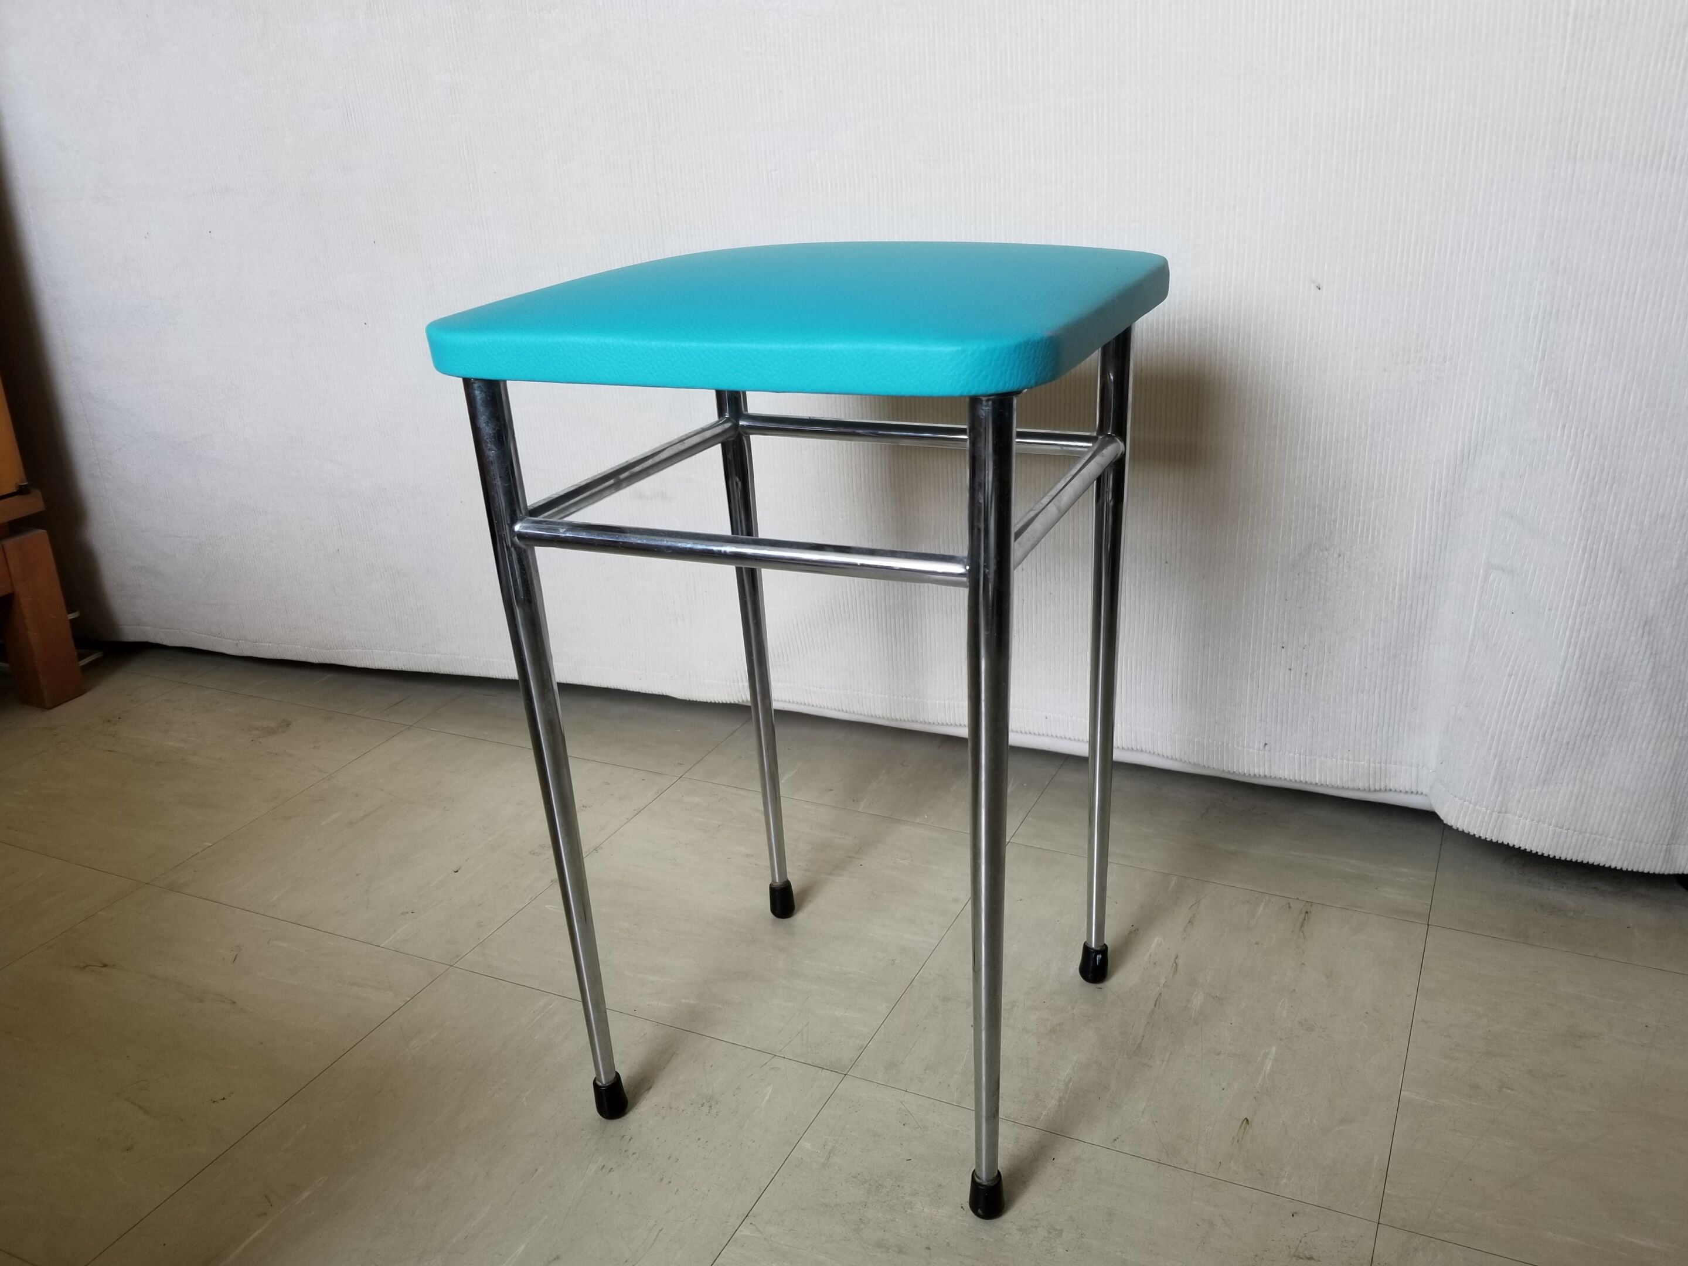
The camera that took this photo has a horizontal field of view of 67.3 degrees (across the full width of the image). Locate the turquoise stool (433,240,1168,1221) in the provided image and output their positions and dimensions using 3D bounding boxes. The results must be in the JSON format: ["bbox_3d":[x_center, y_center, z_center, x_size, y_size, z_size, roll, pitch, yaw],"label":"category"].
[{"bbox_3d":[0.002,0.032,0.698,0.290,0.466,0.286,6,23,23],"label":"turquoise stool"}]

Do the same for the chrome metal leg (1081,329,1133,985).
[{"bbox_3d":[0.155,0.024,0.751,0.021,0.429,0.021,7,23,23],"label":"chrome metal leg"}]

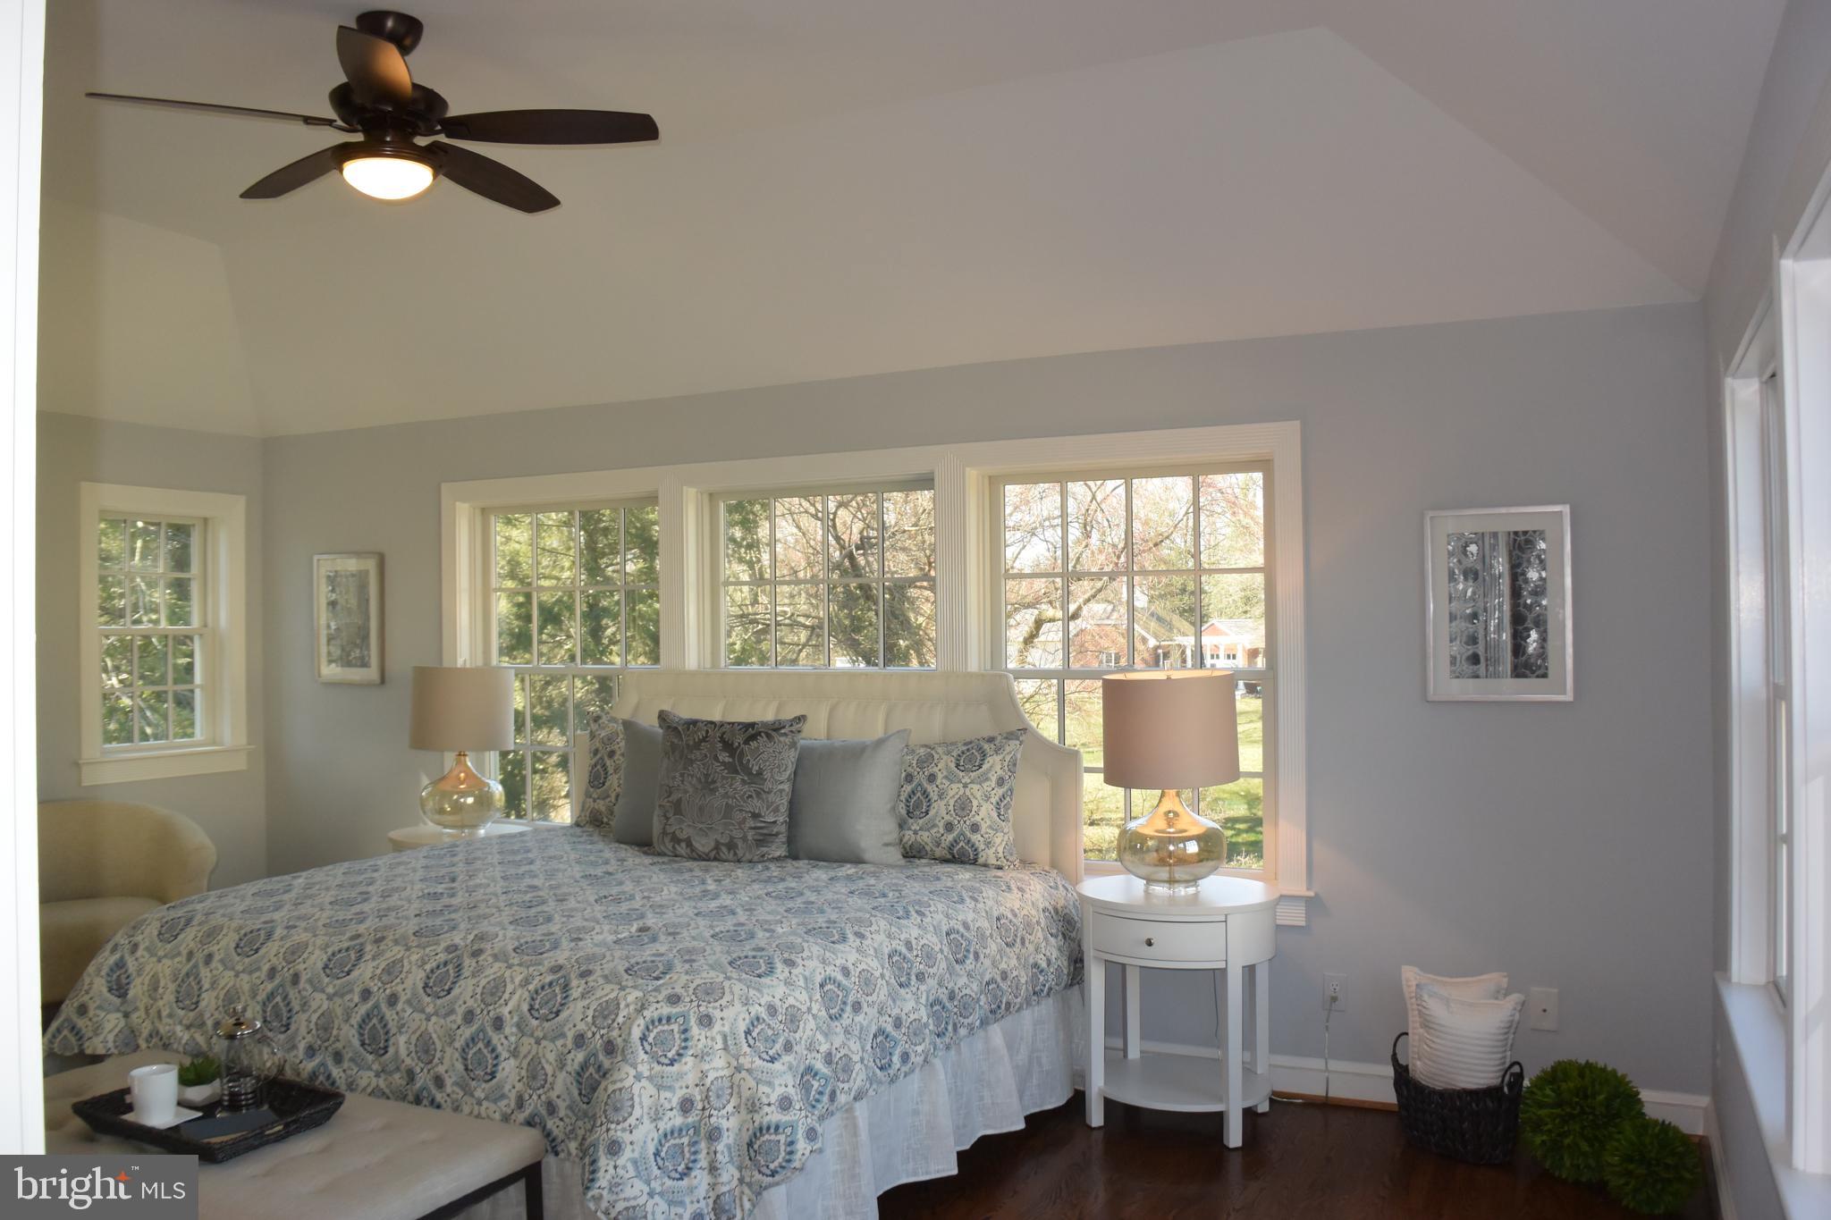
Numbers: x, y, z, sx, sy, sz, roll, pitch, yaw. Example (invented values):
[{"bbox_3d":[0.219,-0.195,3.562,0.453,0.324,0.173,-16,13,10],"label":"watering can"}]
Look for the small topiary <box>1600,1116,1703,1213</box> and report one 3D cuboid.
[{"bbox_3d":[1.898,1.428,3.536,0.235,0.230,0.235,-1,-1,25],"label":"small topiary"}]

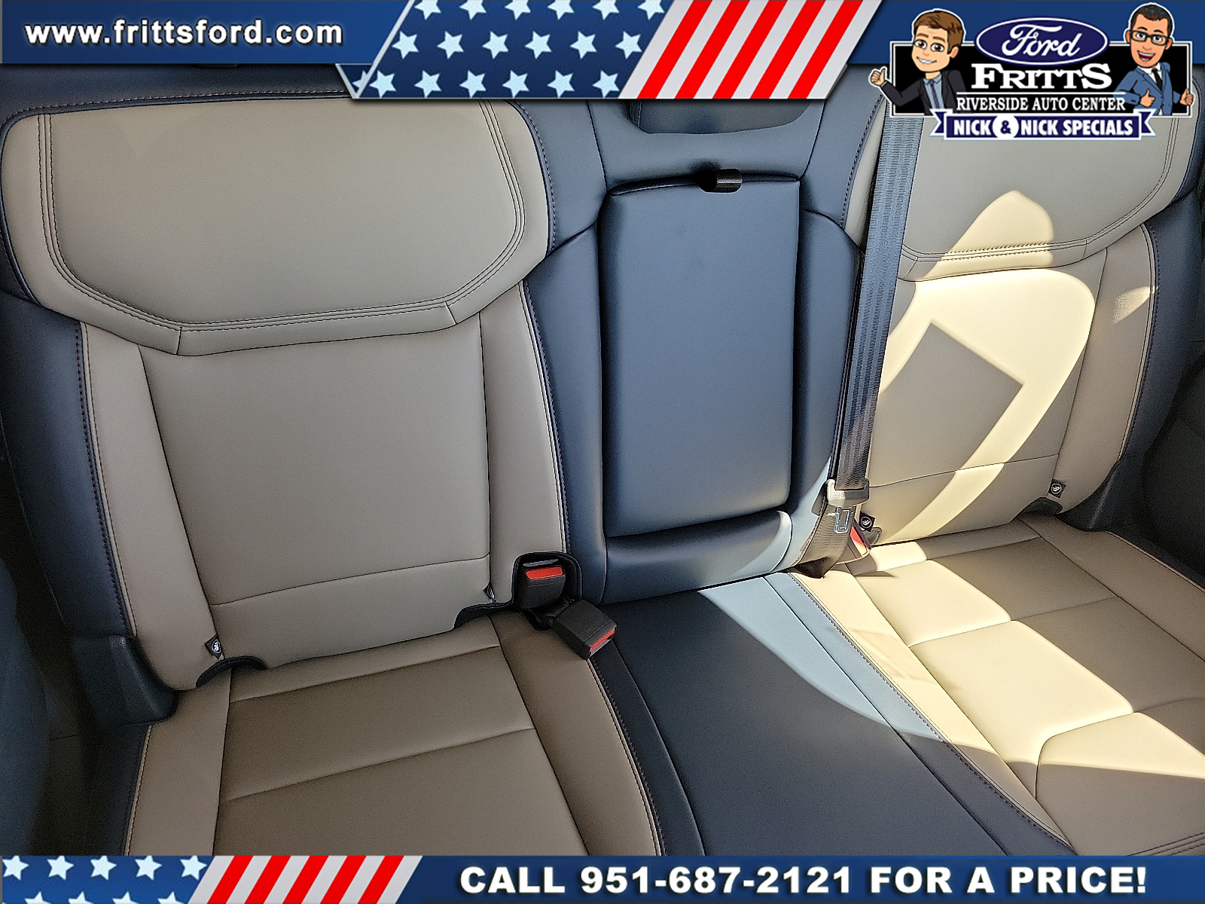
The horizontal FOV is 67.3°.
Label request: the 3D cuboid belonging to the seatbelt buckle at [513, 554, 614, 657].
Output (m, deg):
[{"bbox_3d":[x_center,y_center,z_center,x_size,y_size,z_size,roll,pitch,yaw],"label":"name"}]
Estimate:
[{"bbox_3d":[-0.044,0.166,0.968,0.092,0.070,0.115,-14,44,-22],"label":"seatbelt buckle"}]

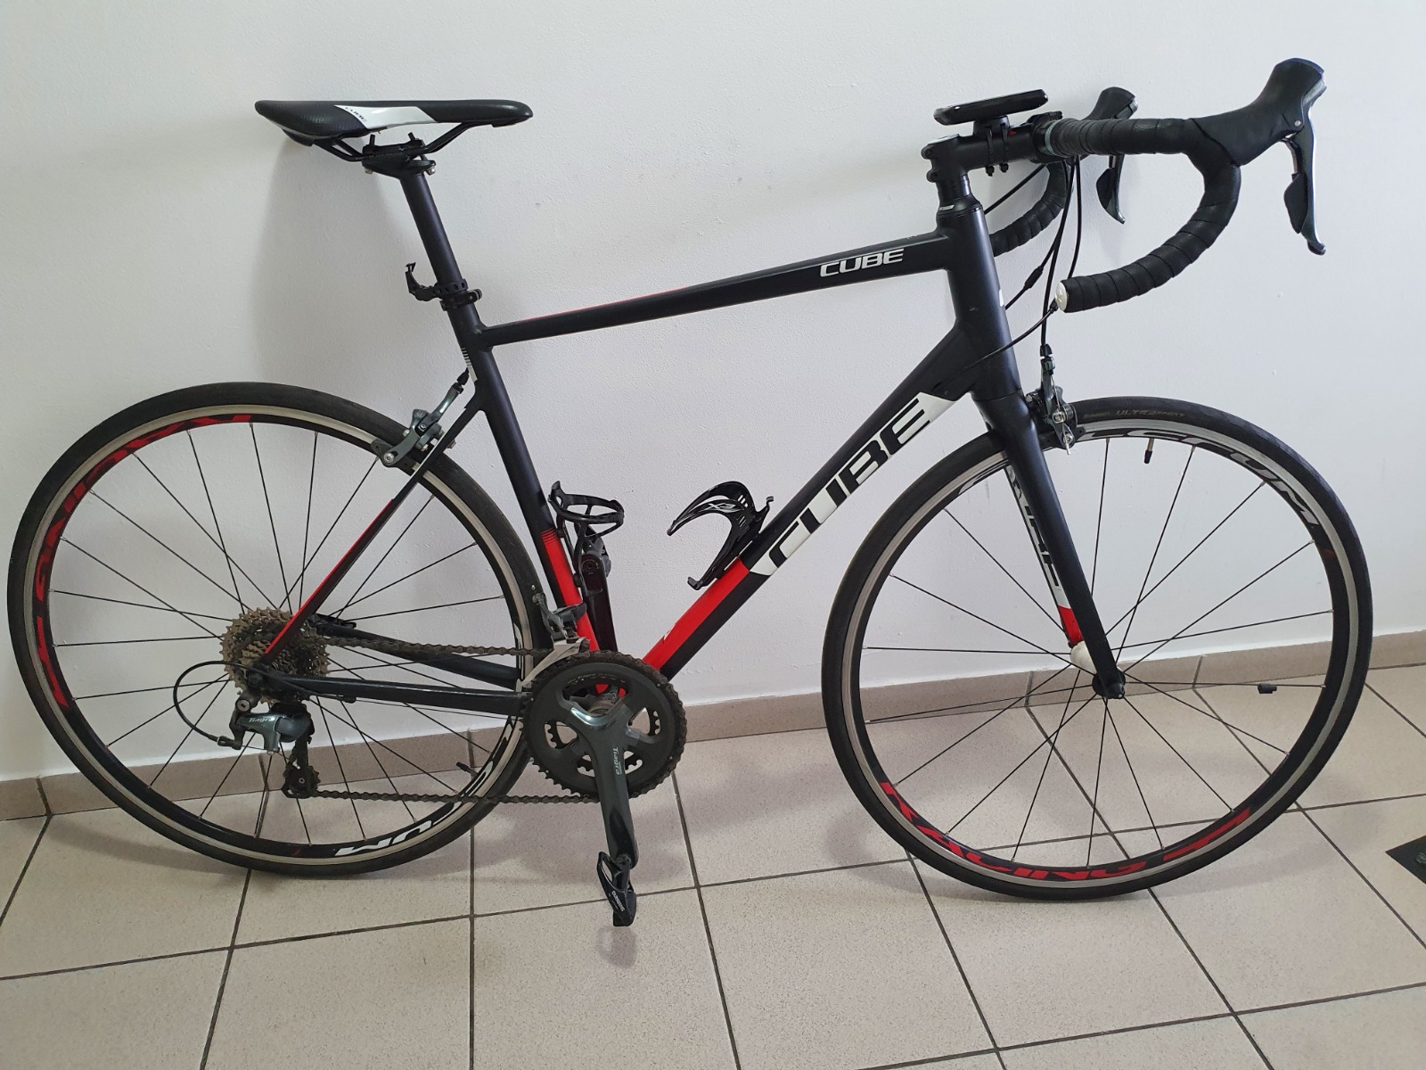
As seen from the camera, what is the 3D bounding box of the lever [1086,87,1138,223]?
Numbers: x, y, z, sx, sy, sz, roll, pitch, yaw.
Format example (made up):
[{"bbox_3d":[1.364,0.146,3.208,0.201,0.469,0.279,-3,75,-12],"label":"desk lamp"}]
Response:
[{"bbox_3d":[0.484,-0.463,1.313,0.065,0.161,0.040,0,20,-1],"label":"lever"}]

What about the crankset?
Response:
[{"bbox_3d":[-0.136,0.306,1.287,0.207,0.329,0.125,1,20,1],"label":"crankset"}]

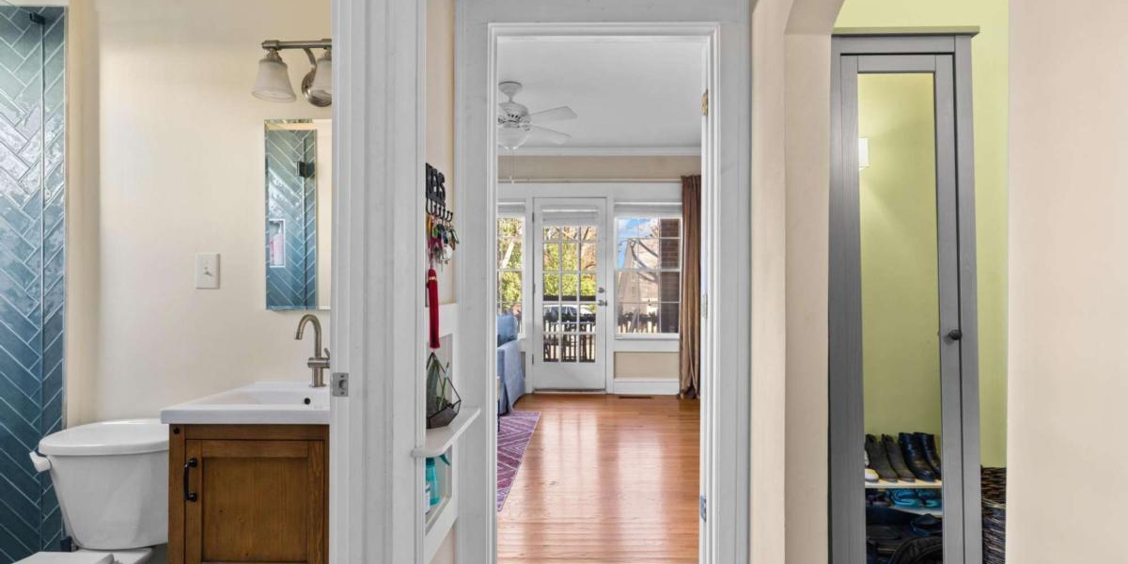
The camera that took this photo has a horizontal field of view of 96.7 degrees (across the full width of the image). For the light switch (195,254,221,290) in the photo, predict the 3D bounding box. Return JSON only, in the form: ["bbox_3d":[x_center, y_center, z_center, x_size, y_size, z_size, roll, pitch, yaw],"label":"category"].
[{"bbox_3d":[-1.160,-0.034,1.632,0.073,0.116,0.015,0,0,0],"label":"light switch"}]

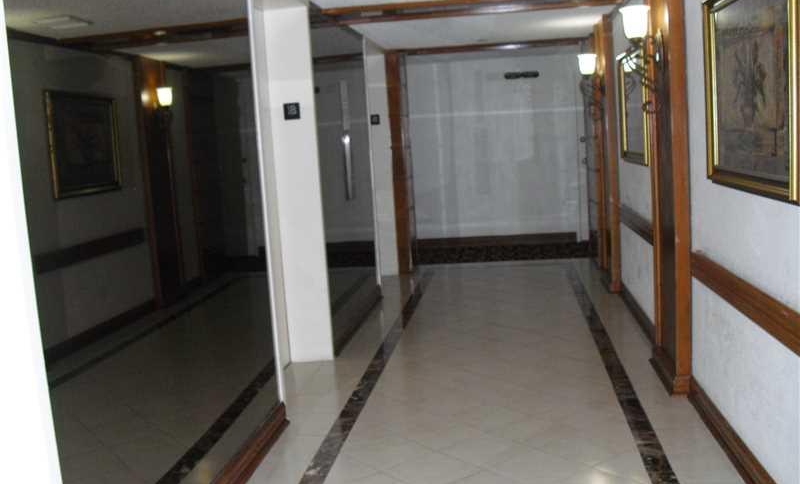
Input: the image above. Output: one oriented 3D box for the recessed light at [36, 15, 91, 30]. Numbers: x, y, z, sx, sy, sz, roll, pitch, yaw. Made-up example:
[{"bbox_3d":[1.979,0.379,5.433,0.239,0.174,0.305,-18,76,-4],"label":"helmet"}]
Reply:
[{"bbox_3d":[-2.183,-1.443,5.438,0.274,0.026,0.324,-3,7,8],"label":"recessed light"}]

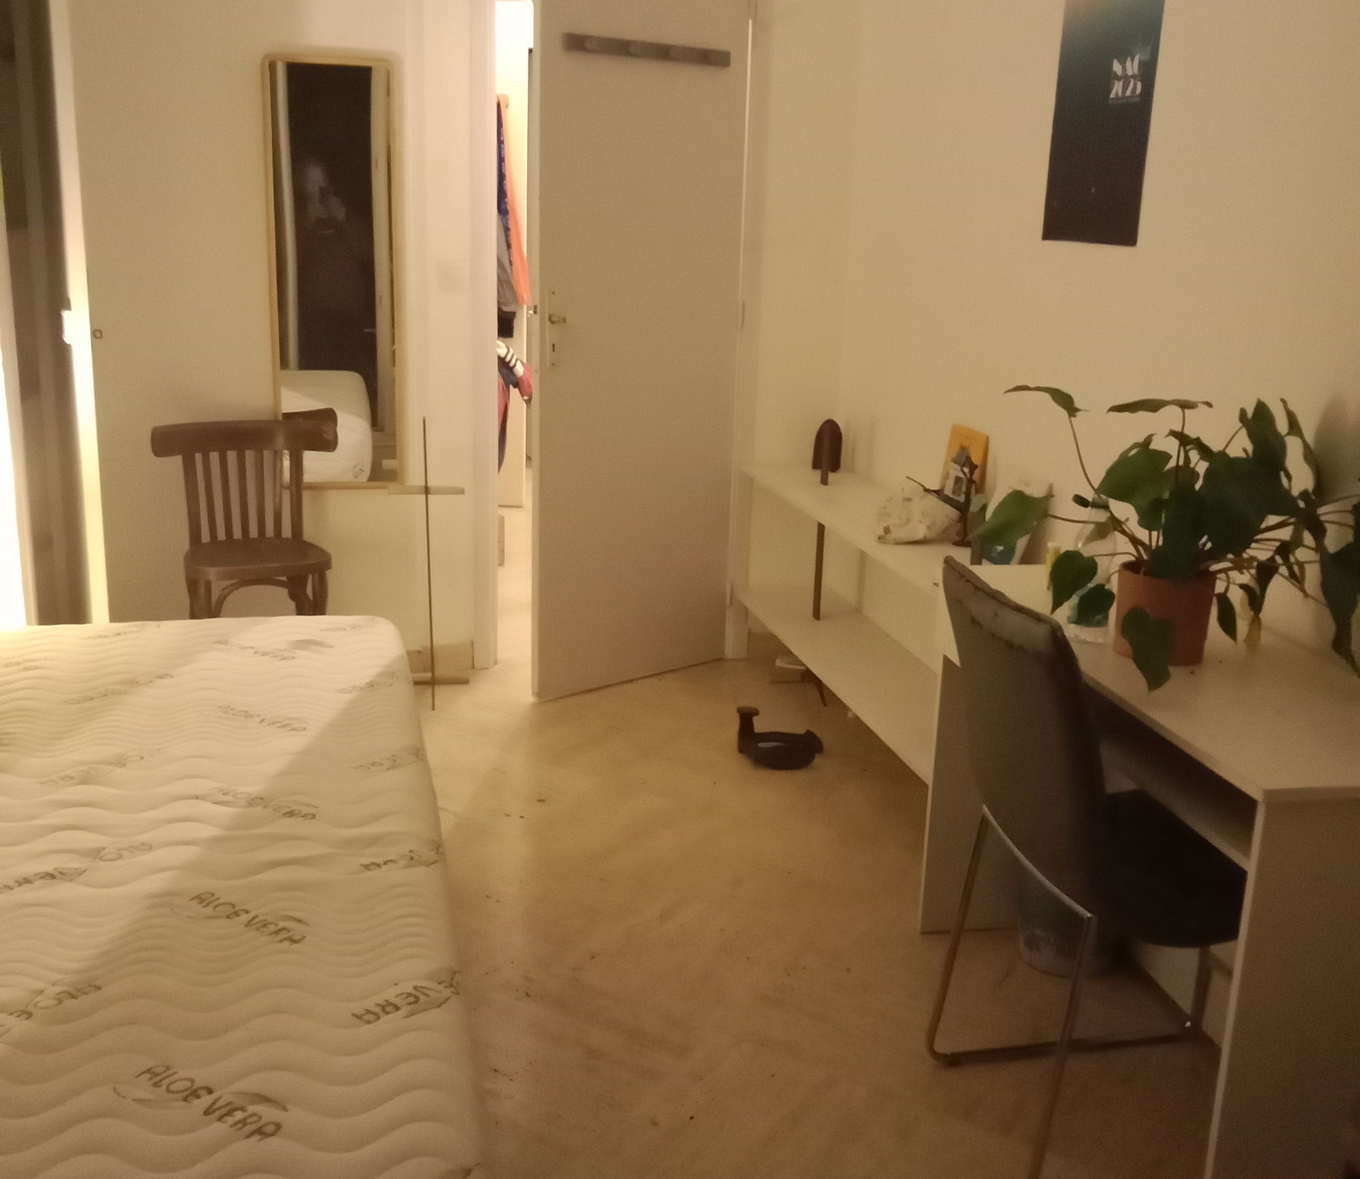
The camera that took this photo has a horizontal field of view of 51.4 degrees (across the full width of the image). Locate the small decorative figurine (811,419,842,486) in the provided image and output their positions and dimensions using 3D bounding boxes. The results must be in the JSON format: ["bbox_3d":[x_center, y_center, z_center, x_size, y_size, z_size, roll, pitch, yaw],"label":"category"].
[{"bbox_3d":[0.386,-0.359,3.642,0.075,0.170,0.060,8,16,22],"label":"small decorative figurine"}]

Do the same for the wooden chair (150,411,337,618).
[{"bbox_3d":[-1.160,-0.043,3.825,0.480,0.790,0.440,-5,17,-24],"label":"wooden chair"}]

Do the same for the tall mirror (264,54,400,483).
[{"bbox_3d":[-0.947,-0.860,3.912,0.335,1.175,0.030,-2,16,-14],"label":"tall mirror"}]

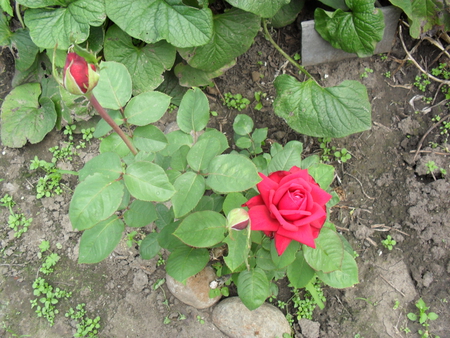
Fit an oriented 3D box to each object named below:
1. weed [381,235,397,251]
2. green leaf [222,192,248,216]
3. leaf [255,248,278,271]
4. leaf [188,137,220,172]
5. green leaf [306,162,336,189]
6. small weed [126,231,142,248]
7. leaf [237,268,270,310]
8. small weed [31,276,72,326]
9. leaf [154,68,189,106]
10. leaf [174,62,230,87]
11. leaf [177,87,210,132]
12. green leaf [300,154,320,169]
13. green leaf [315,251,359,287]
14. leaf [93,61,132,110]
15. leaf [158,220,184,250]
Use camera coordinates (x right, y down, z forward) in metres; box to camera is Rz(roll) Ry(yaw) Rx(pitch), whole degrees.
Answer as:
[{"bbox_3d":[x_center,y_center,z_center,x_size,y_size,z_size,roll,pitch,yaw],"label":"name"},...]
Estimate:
[{"bbox_3d":[0.311,0.140,0.867,0.031,0.020,0.030,0,55,0],"label":"weed"},{"bbox_3d":[0.019,0.062,0.751,0.045,0.020,0.055,-1,58,-1],"label":"green leaf"},{"bbox_3d":[0.073,0.148,0.745,0.049,0.020,0.042,21,60,13],"label":"leaf"},{"bbox_3d":[-0.033,-0.022,0.700,0.048,0.016,0.060,18,71,5],"label":"leaf"},{"bbox_3d":[0.163,0.013,0.770,0.043,0.025,0.068,36,65,20],"label":"green leaf"},{"bbox_3d":[-0.173,0.135,0.870,0.030,0.020,0.028,0,55,0],"label":"small weed"},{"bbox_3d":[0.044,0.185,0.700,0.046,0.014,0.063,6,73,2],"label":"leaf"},{"bbox_3d":[-0.317,0.242,0.831,0.077,0.035,0.089,0,58,0],"label":"small weed"},{"bbox_3d":[-0.126,-0.191,1.030,0.092,0.040,0.107,-28,77,-11],"label":"leaf"},{"bbox_3d":[-0.049,-0.221,1.040,0.138,0.030,0.082,-5,70,-3],"label":"leaf"},{"bbox_3d":[-0.046,-0.087,0.677,0.046,0.014,0.066,-2,81,-1],"label":"leaf"},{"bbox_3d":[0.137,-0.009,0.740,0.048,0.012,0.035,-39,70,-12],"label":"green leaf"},{"bbox_3d":[0.177,0.155,0.730,0.060,0.018,0.088,-40,67,-13],"label":"green leaf"},{"bbox_3d":[-0.175,-0.130,0.710,0.059,0.018,0.088,-21,77,-12],"label":"leaf"},{"bbox_3d":[-0.085,0.112,0.767,0.056,0.020,0.057,10,59,6],"label":"leaf"}]

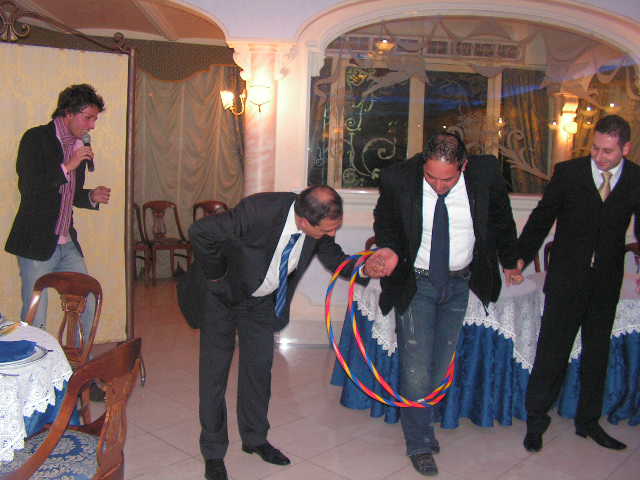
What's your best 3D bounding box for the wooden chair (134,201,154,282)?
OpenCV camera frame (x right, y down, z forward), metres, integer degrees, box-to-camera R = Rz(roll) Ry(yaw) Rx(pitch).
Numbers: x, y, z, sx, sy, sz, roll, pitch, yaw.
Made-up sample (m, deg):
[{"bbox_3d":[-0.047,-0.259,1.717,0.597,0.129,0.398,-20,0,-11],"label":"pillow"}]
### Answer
[{"bbox_3d":[-2.181,0.036,7.426,0.450,0.890,0.530,-3,10,-26],"label":"wooden chair"}]

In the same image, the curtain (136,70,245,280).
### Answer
[{"bbox_3d":[-1.629,-0.792,7.693,1.420,2.460,0.150,0,9,-4],"label":"curtain"}]

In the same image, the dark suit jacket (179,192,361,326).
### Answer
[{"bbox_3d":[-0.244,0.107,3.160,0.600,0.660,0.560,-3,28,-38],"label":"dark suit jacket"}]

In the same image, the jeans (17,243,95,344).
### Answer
[{"bbox_3d":[-1.498,0.534,3.890,0.460,0.970,0.350,-6,11,-39],"label":"jeans"}]

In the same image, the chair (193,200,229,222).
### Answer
[{"bbox_3d":[-1.335,0.033,8.346,0.500,0.960,0.550,-2,7,-33],"label":"chair"}]

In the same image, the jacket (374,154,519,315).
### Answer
[{"bbox_3d":[0.590,-0.020,3.274,0.680,0.790,0.400,2,9,6],"label":"jacket"}]

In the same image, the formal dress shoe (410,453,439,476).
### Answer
[{"bbox_3d":[0.511,1.068,3.355,0.108,0.110,0.285,1,6,-11],"label":"formal dress shoe"}]

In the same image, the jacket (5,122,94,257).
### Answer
[{"bbox_3d":[-1.567,-0.288,3.870,0.440,0.790,0.490,6,7,32],"label":"jacket"}]

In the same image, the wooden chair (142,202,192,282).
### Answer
[{"bbox_3d":[-1.736,0.034,7.476,0.450,0.890,0.530,-3,10,-26],"label":"wooden chair"}]

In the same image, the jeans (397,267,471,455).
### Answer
[{"bbox_3d":[0.566,0.624,3.464,0.370,0.950,0.380,1,9,0],"label":"jeans"}]

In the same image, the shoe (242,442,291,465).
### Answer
[{"bbox_3d":[-0.268,1.037,3.366,0.285,0.110,0.105,5,7,27],"label":"shoe"}]

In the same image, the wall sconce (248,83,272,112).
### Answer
[{"bbox_3d":[-0.480,-1.123,5.280,0.170,0.240,0.200,2,6,2],"label":"wall sconce"}]

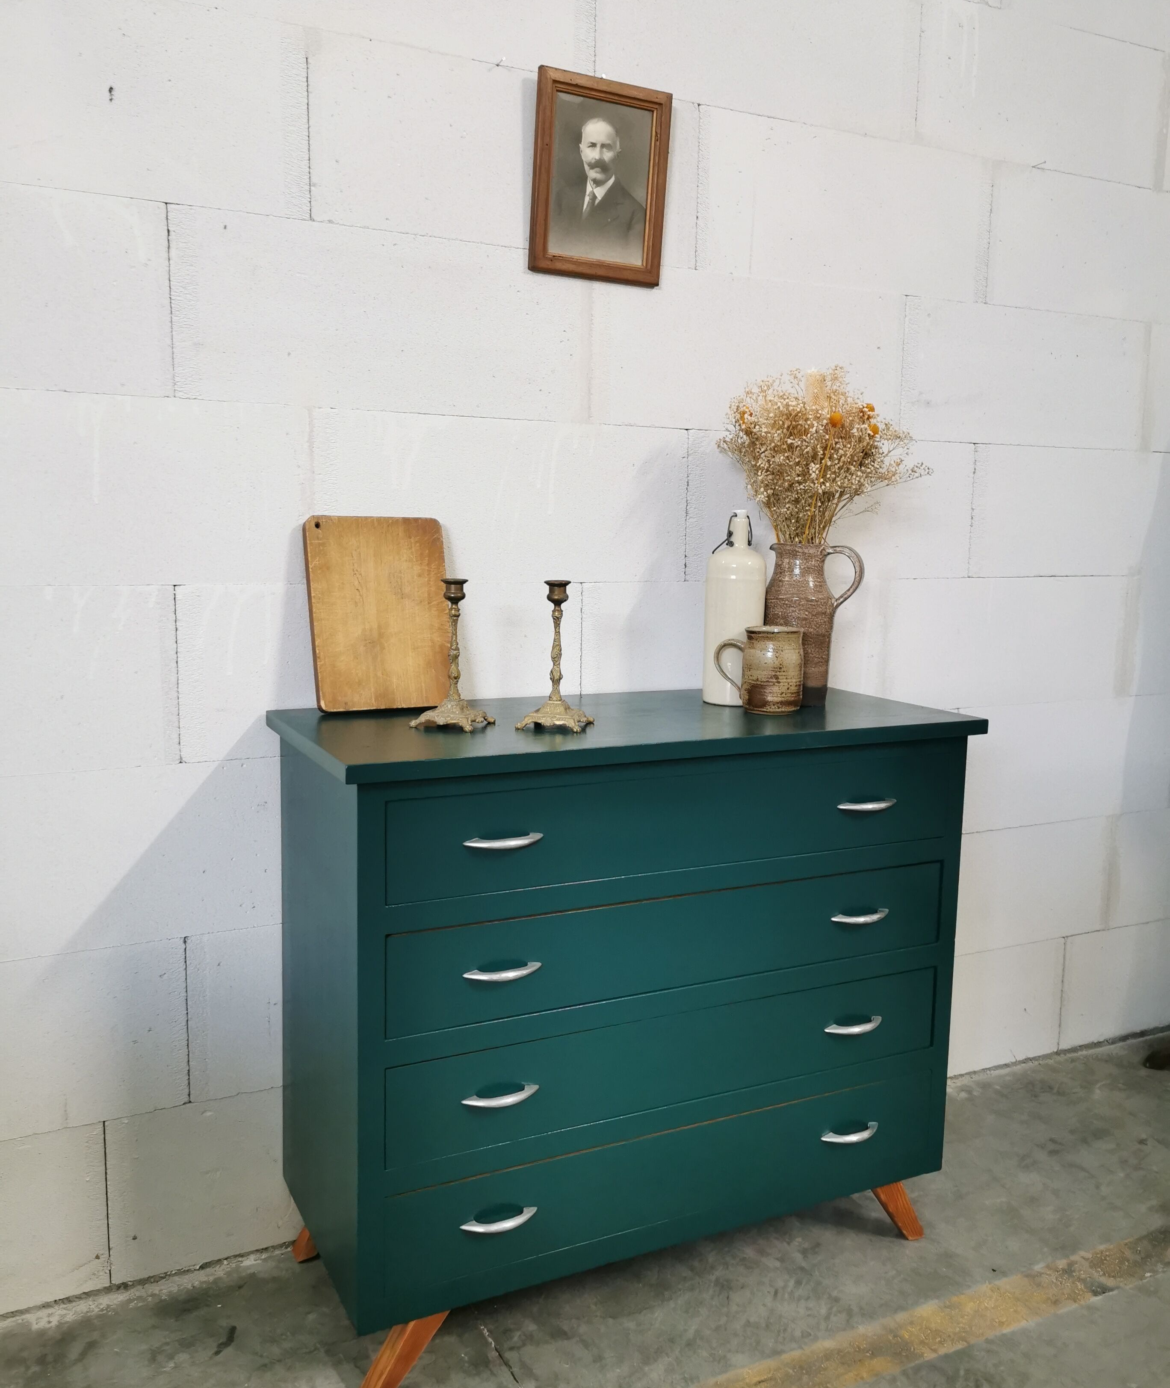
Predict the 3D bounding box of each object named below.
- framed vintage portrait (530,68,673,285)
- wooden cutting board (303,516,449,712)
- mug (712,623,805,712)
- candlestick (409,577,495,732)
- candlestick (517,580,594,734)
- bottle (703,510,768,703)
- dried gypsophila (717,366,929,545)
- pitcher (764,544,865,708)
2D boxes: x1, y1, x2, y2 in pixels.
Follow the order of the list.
[{"bbox_3d":[0.022,-0.771,1.835,0.216,0.277,0.020,-3,14,-26],"label":"framed vintage portrait"},{"bbox_3d":[-0.294,-0.115,1.752,0.202,0.279,0.024,-2,-5,-30],"label":"wooden cutting board"},{"bbox_3d":[0.266,-0.037,1.836,0.135,0.124,0.093,2,8,9],"label":"mug"},{"bbox_3d":[-0.175,-0.055,1.634,0.086,0.198,0.086,3,8,19],"label":"candlestick"},{"bbox_3d":[-0.037,-0.054,1.648,0.087,0.198,0.087,2,8,13],"label":"candlestick"},{"bbox_3d":[0.235,-0.134,1.891,0.092,0.300,0.092,1,8,0],"label":"bottle"},{"bbox_3d":[0.367,-0.353,1.865,0.300,0.280,0.250,2,8,10],"label":"dried gypsophila"},{"bbox_3d":[0.360,-0.108,1.900,0.154,0.250,0.107,2,8,10],"label":"pitcher"}]

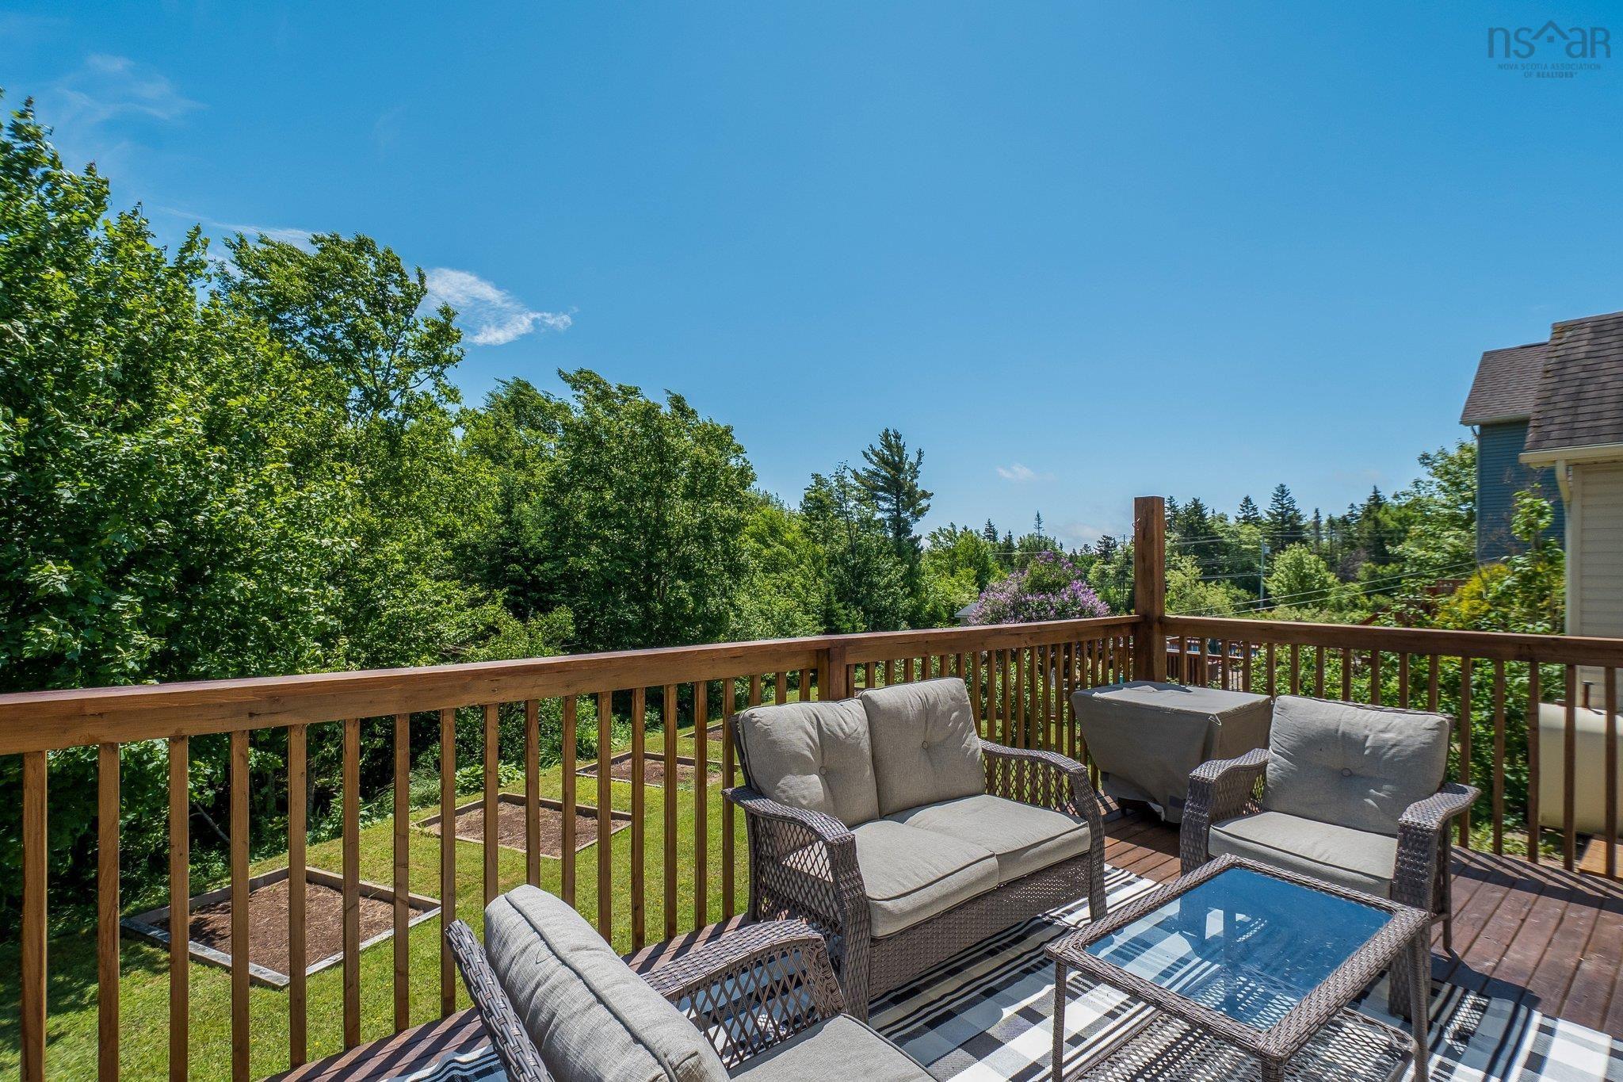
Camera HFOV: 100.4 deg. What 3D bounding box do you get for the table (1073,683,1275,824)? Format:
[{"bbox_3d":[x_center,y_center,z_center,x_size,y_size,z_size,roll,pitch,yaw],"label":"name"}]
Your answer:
[{"bbox_3d":[2.000,1.181,3.702,0.700,0.710,0.740,2,-3,-43],"label":"table"}]

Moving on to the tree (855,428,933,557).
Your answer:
[{"bbox_3d":[3.750,-0.539,31.036,3.600,9.270,3.600,0,-2,7],"label":"tree"}]

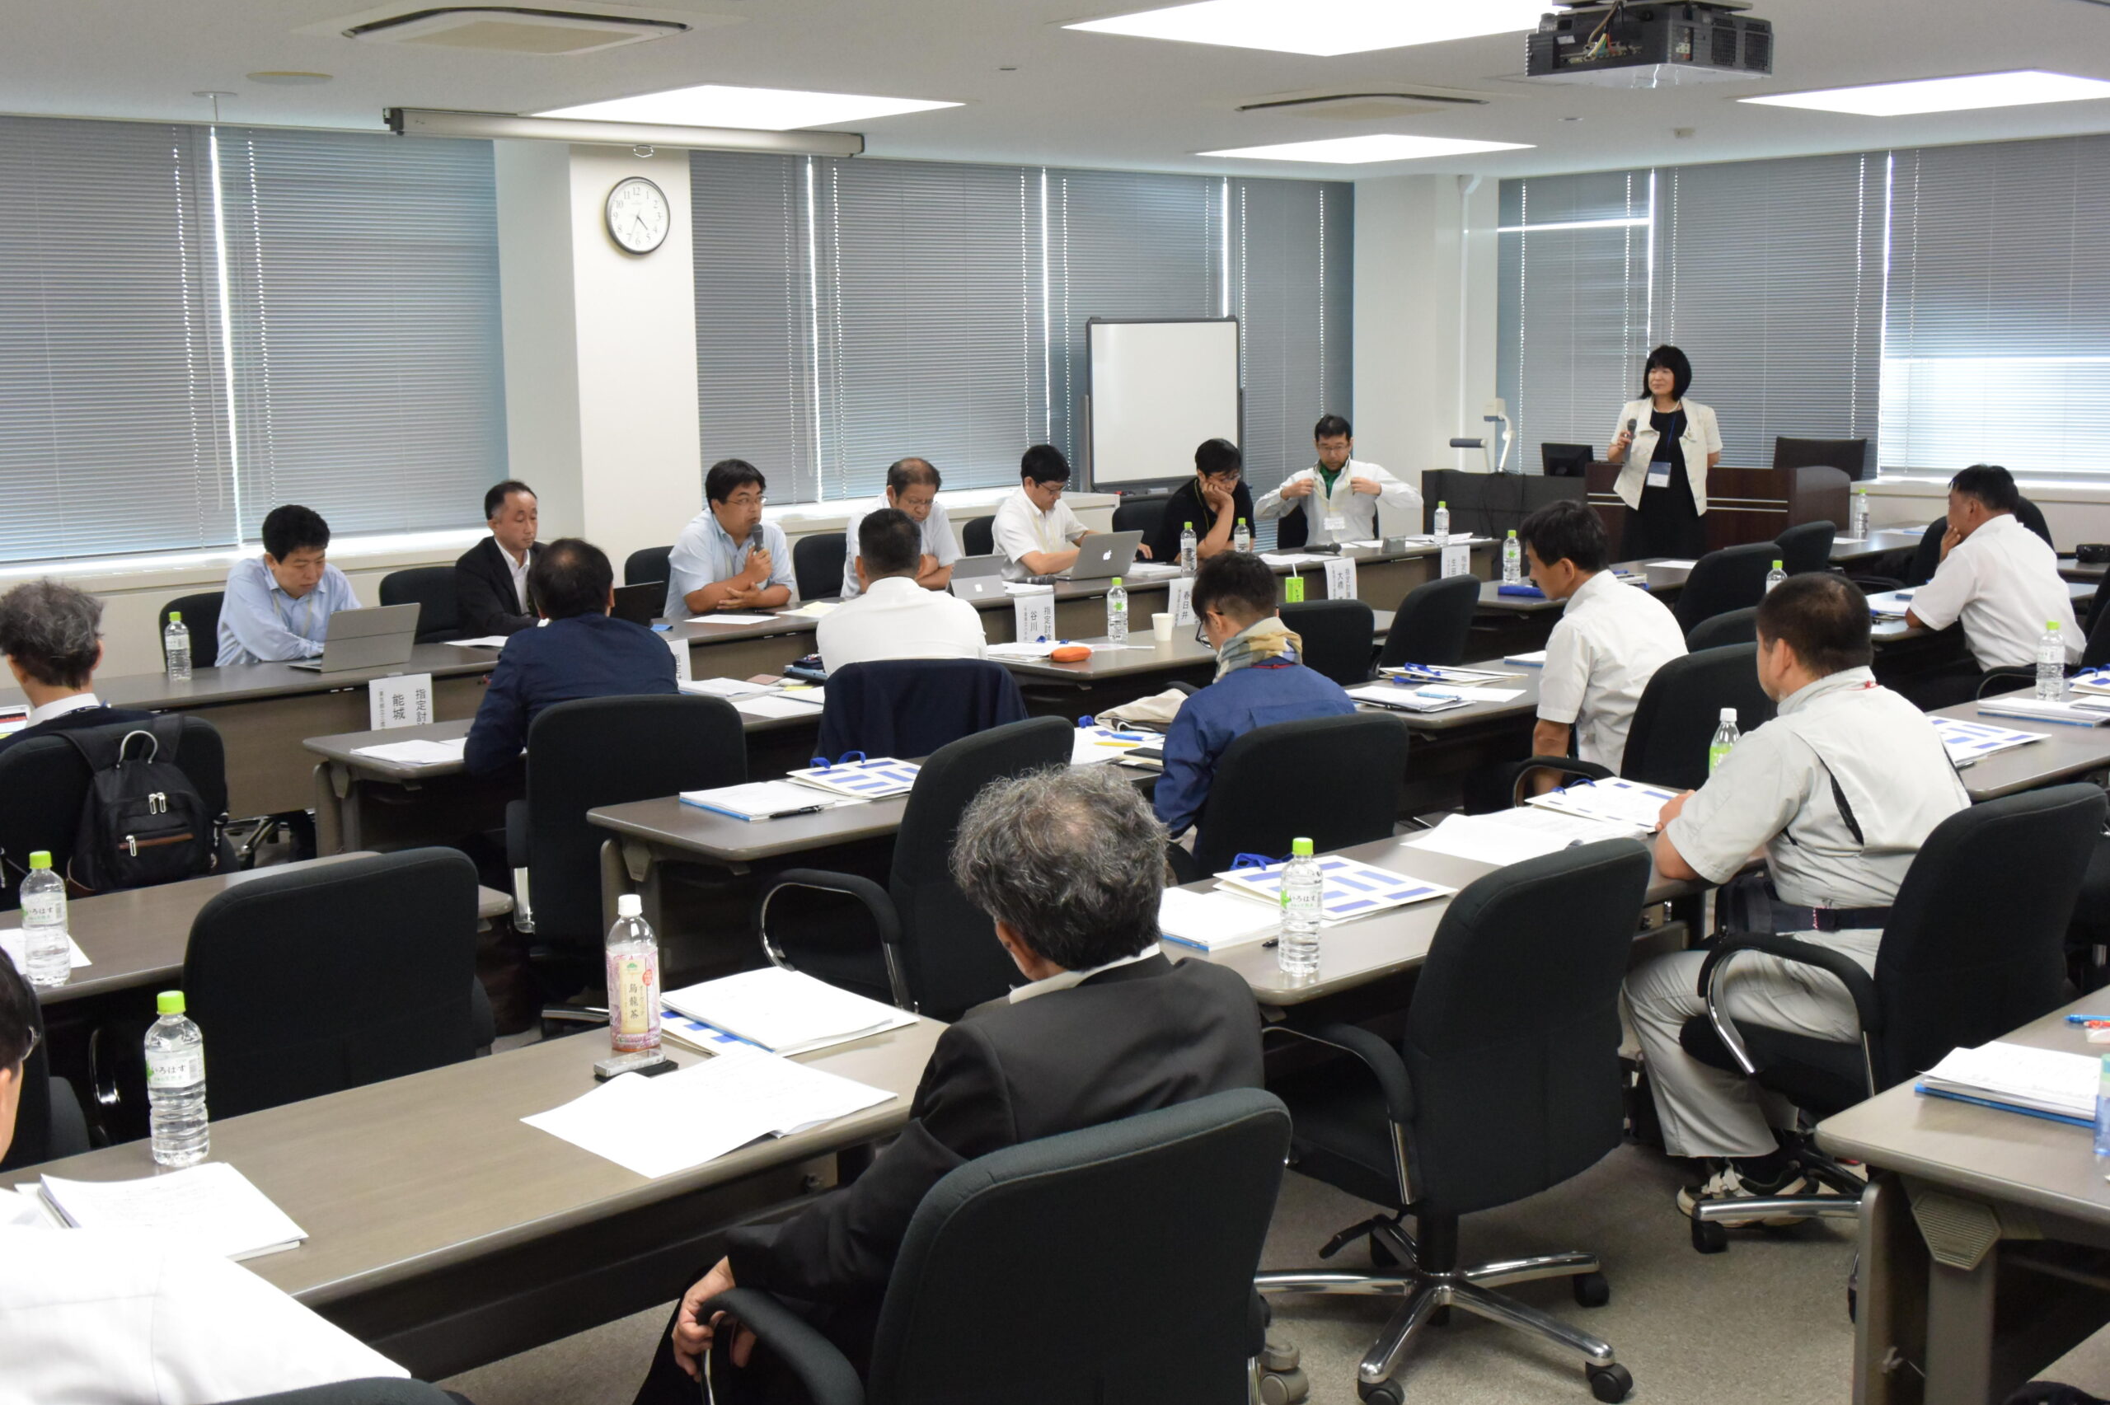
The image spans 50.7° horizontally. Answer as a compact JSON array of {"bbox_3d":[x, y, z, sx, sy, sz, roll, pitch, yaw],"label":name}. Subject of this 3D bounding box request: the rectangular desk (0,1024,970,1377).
[{"bbox_3d":[-0.855,0.915,2.713,1.810,0.710,0.600,-9,12,-40],"label":"rectangular desk"}]

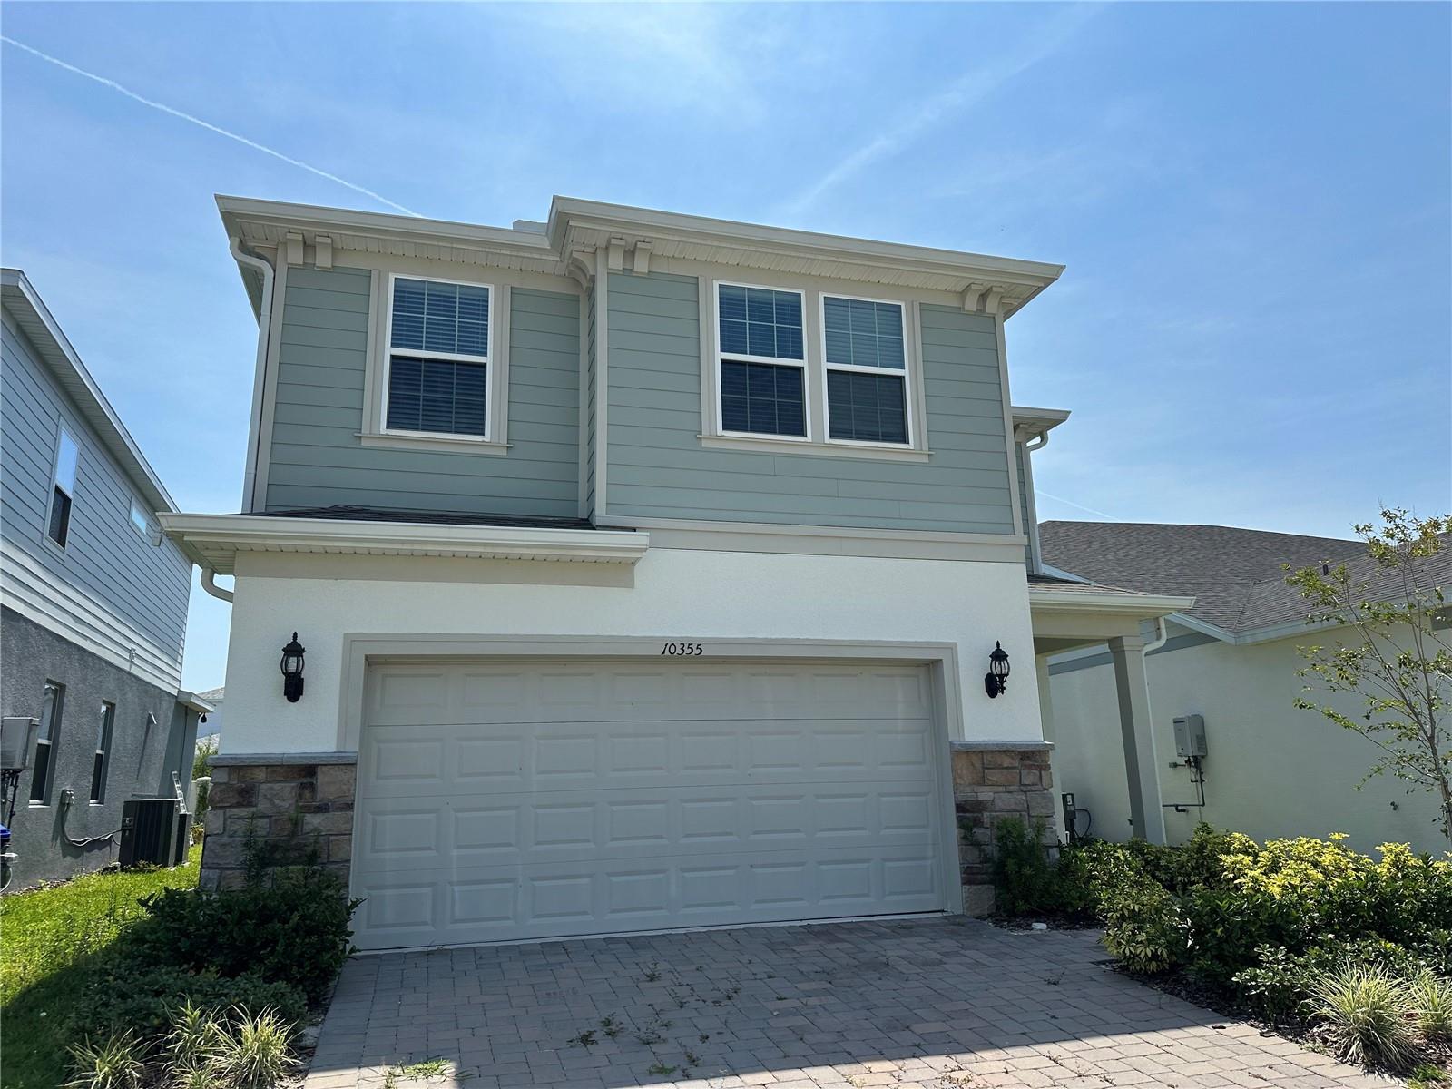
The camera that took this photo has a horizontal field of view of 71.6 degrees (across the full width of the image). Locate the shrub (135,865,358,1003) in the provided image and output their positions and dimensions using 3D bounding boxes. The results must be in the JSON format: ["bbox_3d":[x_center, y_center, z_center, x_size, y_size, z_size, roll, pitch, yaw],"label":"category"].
[{"bbox_3d":[-3.054,2.463,6.481,1.210,0.710,0.830,2,-14,-16],"label":"shrub"}]

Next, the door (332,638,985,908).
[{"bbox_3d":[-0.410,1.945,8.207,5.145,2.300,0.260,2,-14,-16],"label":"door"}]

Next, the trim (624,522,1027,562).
[{"bbox_3d":[0.979,-0.024,8.972,3.890,0.272,0.060,2,-14,-16],"label":"trim"}]

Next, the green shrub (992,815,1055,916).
[{"bbox_3d":[2.489,2.683,8.373,0.540,0.800,0.510,2,-14,-16],"label":"green shrub"}]

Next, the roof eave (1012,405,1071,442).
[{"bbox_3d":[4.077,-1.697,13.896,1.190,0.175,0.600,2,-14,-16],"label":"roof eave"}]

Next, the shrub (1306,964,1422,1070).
[{"bbox_3d":[3.037,2.229,4.819,0.480,0.400,0.470,2,-14,-16],"label":"shrub"}]

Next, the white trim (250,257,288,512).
[{"bbox_3d":[-3.866,-1.375,8.571,0.095,2.340,0.090,2,-14,-16],"label":"white trim"}]

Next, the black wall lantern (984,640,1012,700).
[{"bbox_3d":[2.424,1.111,8.973,0.190,0.500,0.270,2,-14,-16],"label":"black wall lantern"}]

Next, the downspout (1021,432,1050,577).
[{"bbox_3d":[4.366,-0.584,13.924,0.440,2.090,0.110,2,-14,-16],"label":"downspout"}]

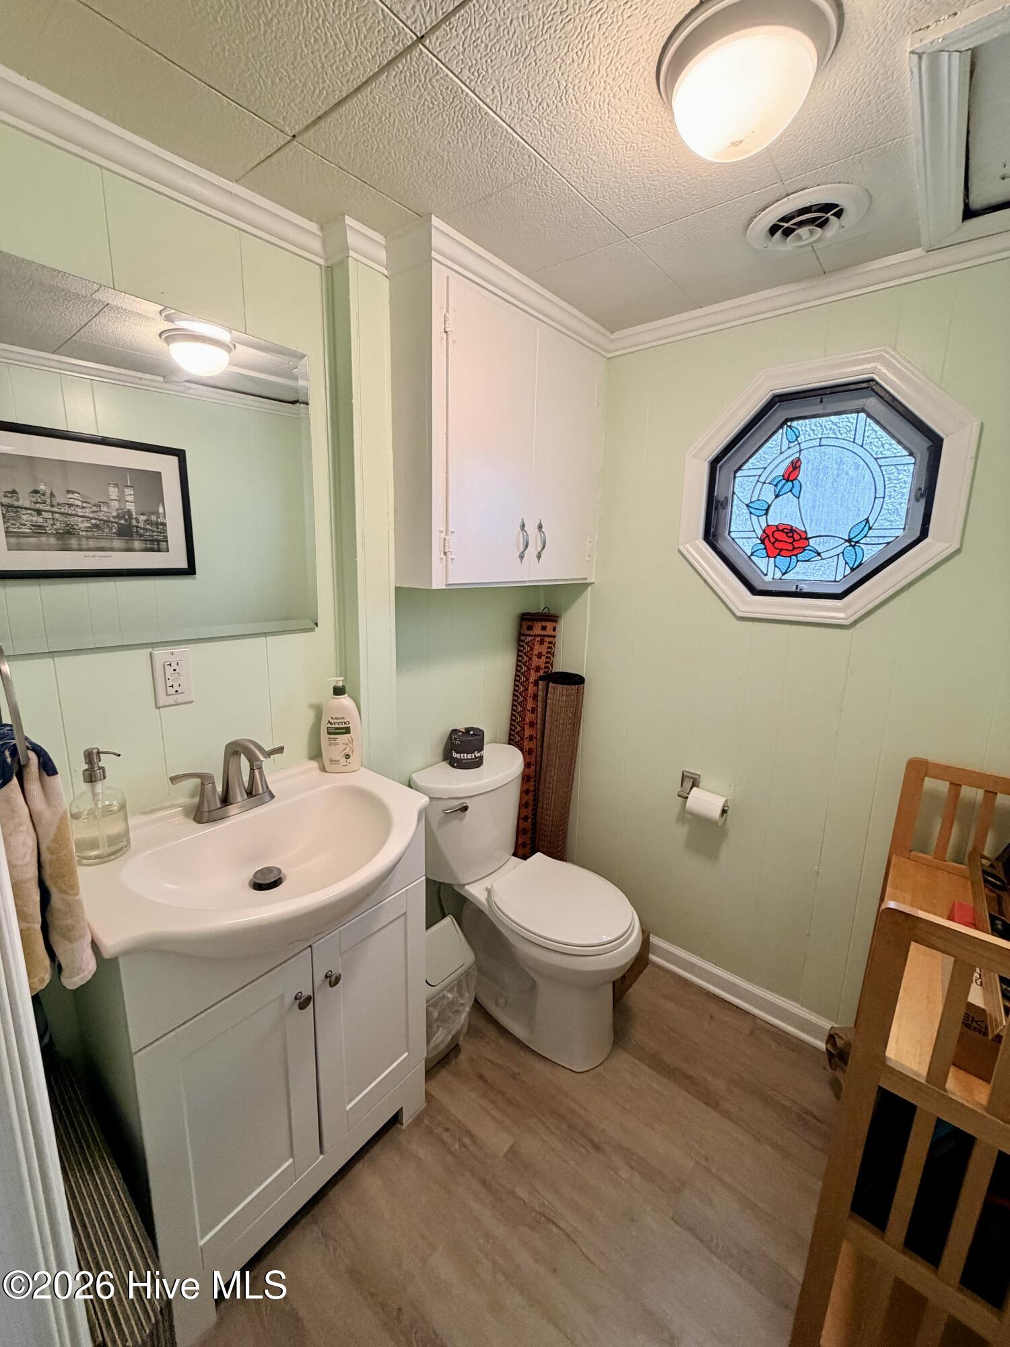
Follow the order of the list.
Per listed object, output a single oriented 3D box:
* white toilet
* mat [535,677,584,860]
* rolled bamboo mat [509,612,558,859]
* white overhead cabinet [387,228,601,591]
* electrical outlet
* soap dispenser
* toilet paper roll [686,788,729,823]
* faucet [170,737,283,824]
[{"bbox_3d":[0.086,0.694,1.652,0.670,0.763,0.417,11,15,38],"label":"white toilet"},{"bbox_3d":[0.174,0.508,1.990,0.135,0.993,0.120,3,8,-1],"label":"mat"},{"bbox_3d":[0.071,0.396,1.991,0.115,1.214,0.120,10,8,38],"label":"rolled bamboo mat"},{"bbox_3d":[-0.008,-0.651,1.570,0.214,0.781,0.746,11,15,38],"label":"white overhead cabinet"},{"bbox_3d":[-0.664,0.009,1.093,0.009,0.117,0.069,11,15,38],"label":"electrical outlet"},{"bbox_3d":[-0.701,0.223,0.943,0.090,0.196,0.079,1,12,-1],"label":"soap dispenser"},{"bbox_3d":[0.616,0.403,1.661,0.102,0.086,0.086,11,15,38],"label":"toilet paper roll"},{"bbox_3d":[-0.529,0.210,1.100,0.157,0.160,0.222,11,15,38],"label":"faucet"}]

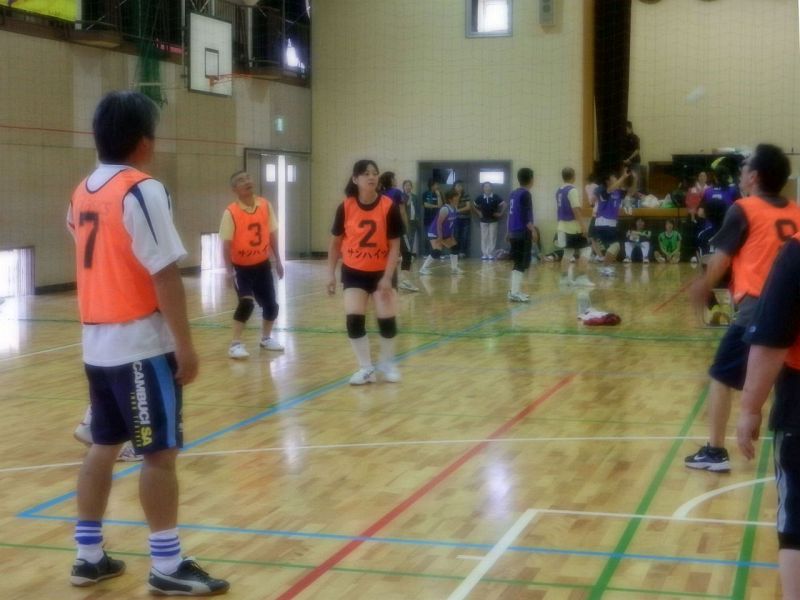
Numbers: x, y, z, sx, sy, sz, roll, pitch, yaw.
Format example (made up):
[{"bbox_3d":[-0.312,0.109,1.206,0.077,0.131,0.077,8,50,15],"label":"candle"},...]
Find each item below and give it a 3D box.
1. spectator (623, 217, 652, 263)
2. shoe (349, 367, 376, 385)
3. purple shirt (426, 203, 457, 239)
[{"bbox_3d":[4.589,-1.174,23.654,0.560,0.880,0.650,1,5,12],"label":"spectator"},{"bbox_3d":[-0.270,0.544,8.843,0.095,0.110,0.250,4,7,40],"label":"shoe"},{"bbox_3d":[0.712,-1.349,21.000,0.320,0.540,0.400,19,14,27],"label":"purple shirt"}]

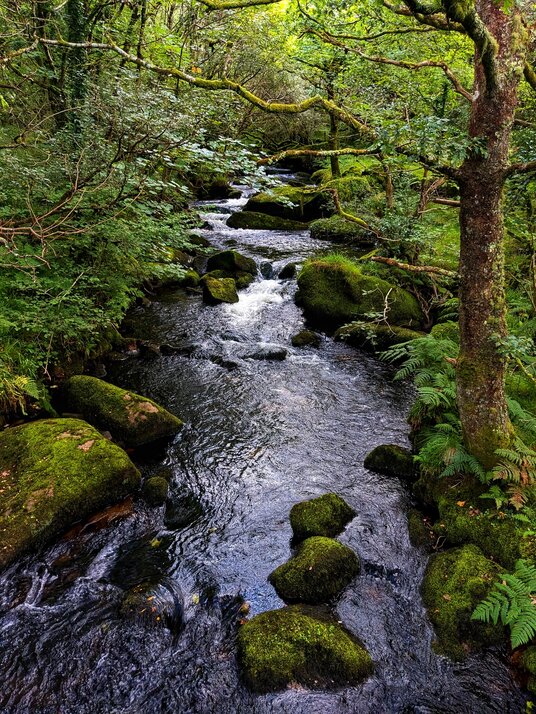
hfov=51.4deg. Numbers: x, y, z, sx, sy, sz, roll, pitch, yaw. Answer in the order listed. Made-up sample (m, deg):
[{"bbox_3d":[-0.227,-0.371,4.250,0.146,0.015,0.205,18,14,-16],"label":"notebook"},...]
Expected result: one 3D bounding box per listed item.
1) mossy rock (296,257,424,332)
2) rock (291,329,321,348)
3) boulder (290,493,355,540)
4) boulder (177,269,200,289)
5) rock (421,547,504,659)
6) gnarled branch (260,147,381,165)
[{"bbox_3d":[1.554,-1.143,9.335,2.128,1.026,1.490,0,22,0],"label":"mossy rock"},{"bbox_3d":[0.617,-0.313,9.151,0.491,0.287,0.393,0,21,0],"label":"rock"},{"bbox_3d":[0.474,1.358,4.836,0.552,0.304,0.414,0,21,0],"label":"boulder"},{"bbox_3d":[-1.754,-1.725,12.255,0.515,0.429,0.438,0,21,0],"label":"boulder"},{"bbox_3d":[1.310,1.542,3.695,0.496,0.572,0.571,0,22,0],"label":"rock"},{"bbox_3d":[0.408,-1.628,4.500,1.000,0.150,0.200,0,22,0],"label":"gnarled branch"}]

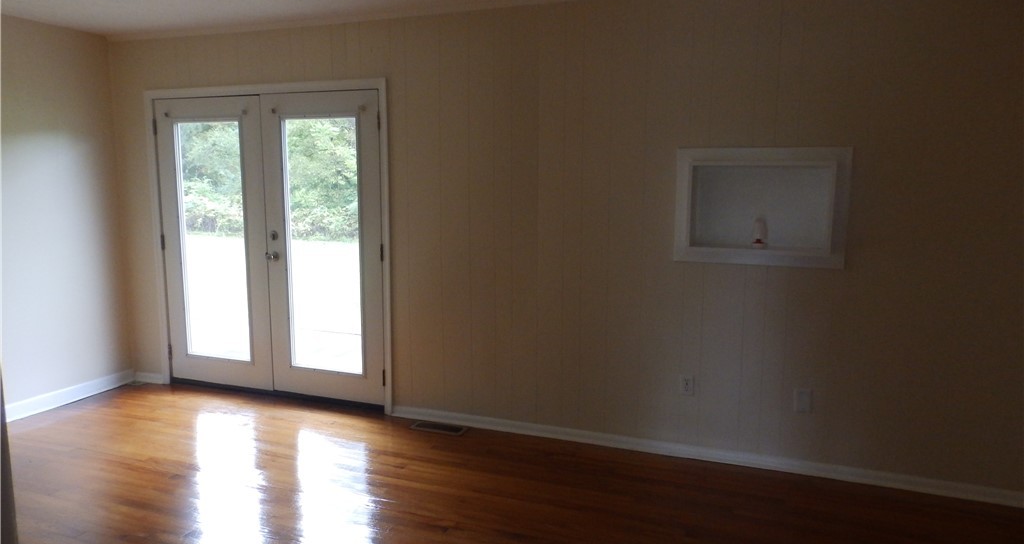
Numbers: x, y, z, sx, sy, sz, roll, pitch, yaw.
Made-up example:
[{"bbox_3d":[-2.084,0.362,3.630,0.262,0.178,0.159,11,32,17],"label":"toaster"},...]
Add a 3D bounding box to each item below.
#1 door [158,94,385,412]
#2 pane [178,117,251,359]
[{"bbox_3d":[-1.667,-0.173,4.448,1.933,2.125,0.120,3,8,19],"label":"door"},{"bbox_3d":[-2.084,-0.206,4.576,0.565,1.645,0.020,3,8,19],"label":"pane"}]

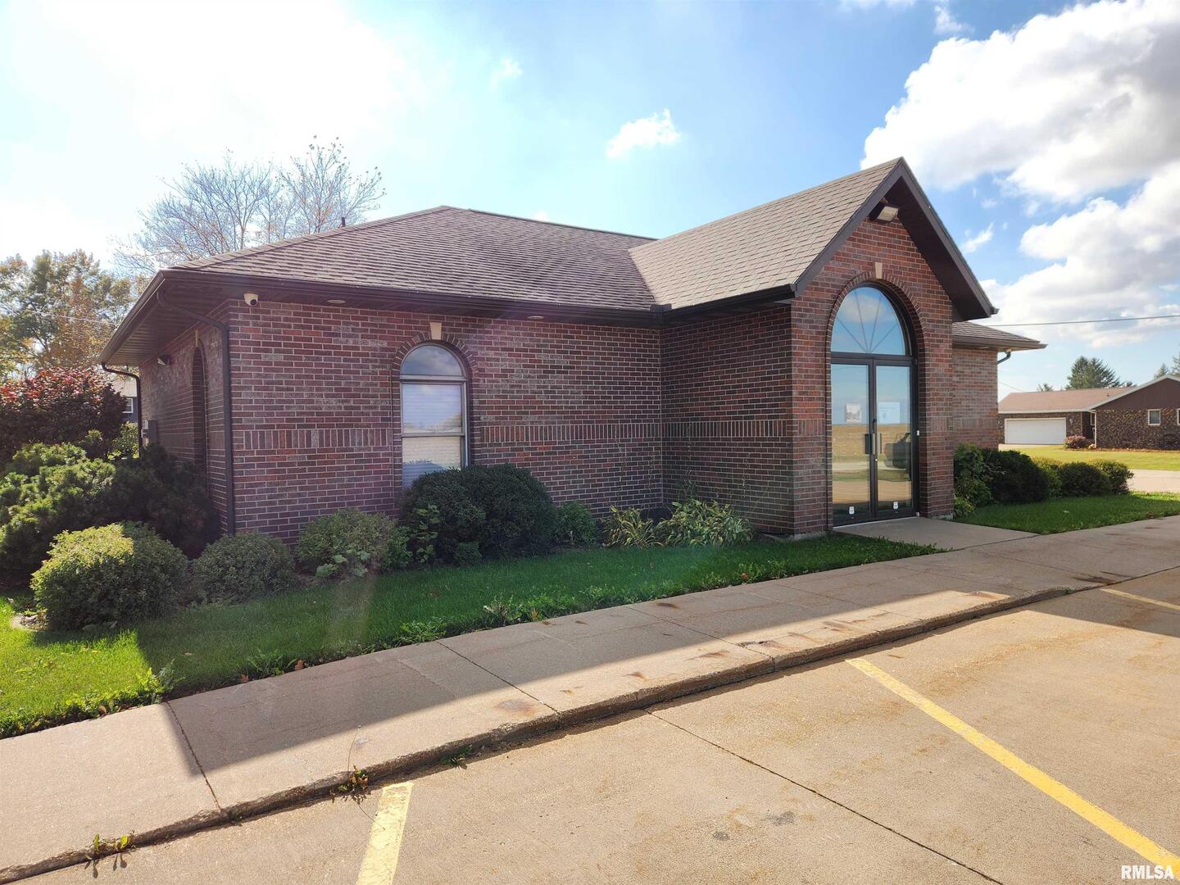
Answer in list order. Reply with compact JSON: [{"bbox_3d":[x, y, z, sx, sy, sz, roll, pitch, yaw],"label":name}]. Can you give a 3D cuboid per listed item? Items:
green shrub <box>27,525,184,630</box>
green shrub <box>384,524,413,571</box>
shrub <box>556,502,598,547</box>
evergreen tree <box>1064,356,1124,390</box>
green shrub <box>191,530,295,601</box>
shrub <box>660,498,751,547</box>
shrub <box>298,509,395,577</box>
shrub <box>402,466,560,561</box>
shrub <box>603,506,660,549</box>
[{"bbox_3d":[-3.548,0.981,5.834,1.026,0.763,0.974,-2,1,-34],"label":"green shrub"},{"bbox_3d":[-1.880,1.032,7.709,0.294,0.474,0.279,-2,1,-34],"label":"green shrub"},{"bbox_3d":[-0.156,0.955,9.201,0.525,0.528,0.499,-1,1,0],"label":"shrub"},{"bbox_3d":[60.993,-5.670,94.948,7.400,9.800,7.200,-2,1,-34],"label":"evergreen tree"},{"bbox_3d":[-2.871,1.032,6.527,0.818,0.581,0.777,-2,1,-34],"label":"green shrub"},{"bbox_3d":[1.340,0.909,9.006,1.189,0.532,1.010,-2,1,-34],"label":"shrub"},{"bbox_3d":[-2.342,0.963,7.535,0.959,0.665,0.844,-2,1,-34],"label":"shrub"},{"bbox_3d":[-1.153,0.746,8.360,1.734,1.037,1.422,-2,1,-34],"label":"shrub"},{"bbox_3d":[0.487,0.959,8.892,0.716,0.467,0.658,-1,1,0],"label":"shrub"}]

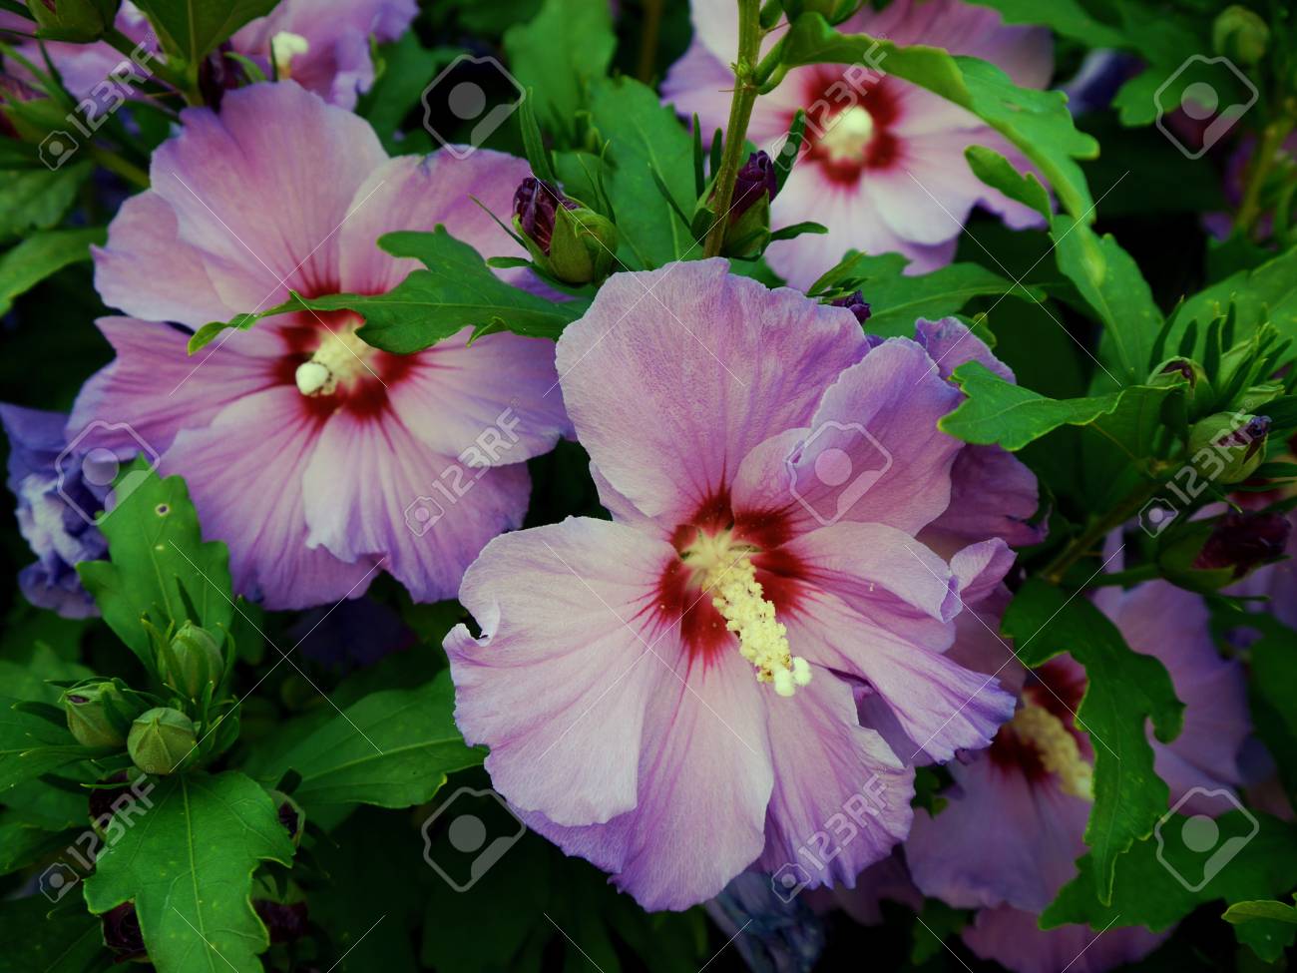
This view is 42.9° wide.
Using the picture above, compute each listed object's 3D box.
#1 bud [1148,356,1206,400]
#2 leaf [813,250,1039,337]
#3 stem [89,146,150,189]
[{"bbox_3d":[0.111,-0.021,0.345,0.013,0.015,0.013,-9,57,15],"label":"bud"},{"bbox_3d":[0.061,-0.041,0.357,0.048,0.010,0.032,-3,44,-11],"label":"leaf"},{"bbox_3d":[-0.141,-0.085,0.440,0.022,0.005,0.005,34,0,-3],"label":"stem"}]

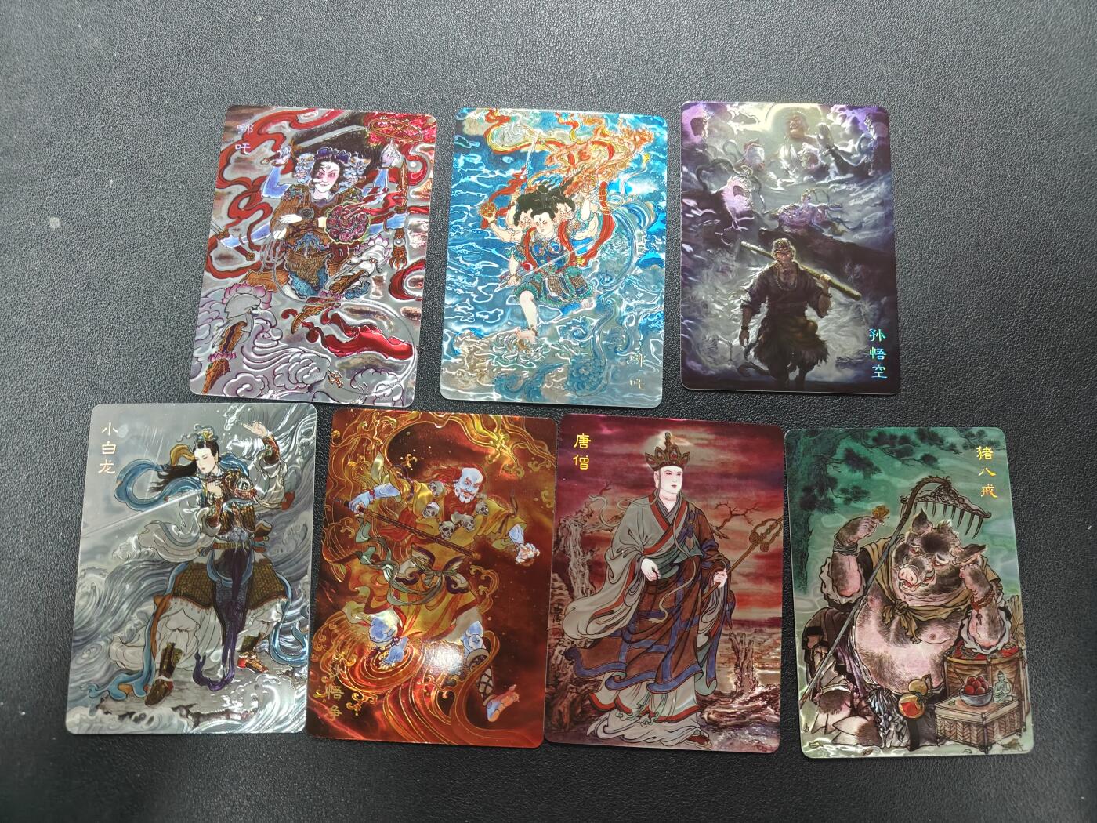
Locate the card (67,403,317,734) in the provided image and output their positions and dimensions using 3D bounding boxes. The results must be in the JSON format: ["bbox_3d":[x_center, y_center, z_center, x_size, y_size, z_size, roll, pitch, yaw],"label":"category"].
[{"bbox_3d":[-0.096,0.042,0.207,0.063,0.001,0.088,0,82,-1],"label":"card"}]

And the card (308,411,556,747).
[{"bbox_3d":[-0.031,0.044,0.208,0.063,0.001,0.088,3,82,-1],"label":"card"}]

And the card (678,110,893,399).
[{"bbox_3d":[0.070,-0.049,0.223,0.063,0.001,0.088,1,82,-1],"label":"card"}]

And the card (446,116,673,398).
[{"bbox_3d":[0.002,-0.046,0.221,0.063,0.001,0.088,2,82,-1],"label":"card"}]

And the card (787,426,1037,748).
[{"bbox_3d":[0.099,0.049,0.210,0.063,0.001,0.088,-1,82,-1],"label":"card"}]

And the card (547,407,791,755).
[{"bbox_3d":[0.033,0.046,0.209,0.063,0.001,0.088,3,82,0],"label":"card"}]

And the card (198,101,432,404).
[{"bbox_3d":[-0.067,-0.046,0.220,0.063,0.001,0.088,3,82,0],"label":"card"}]

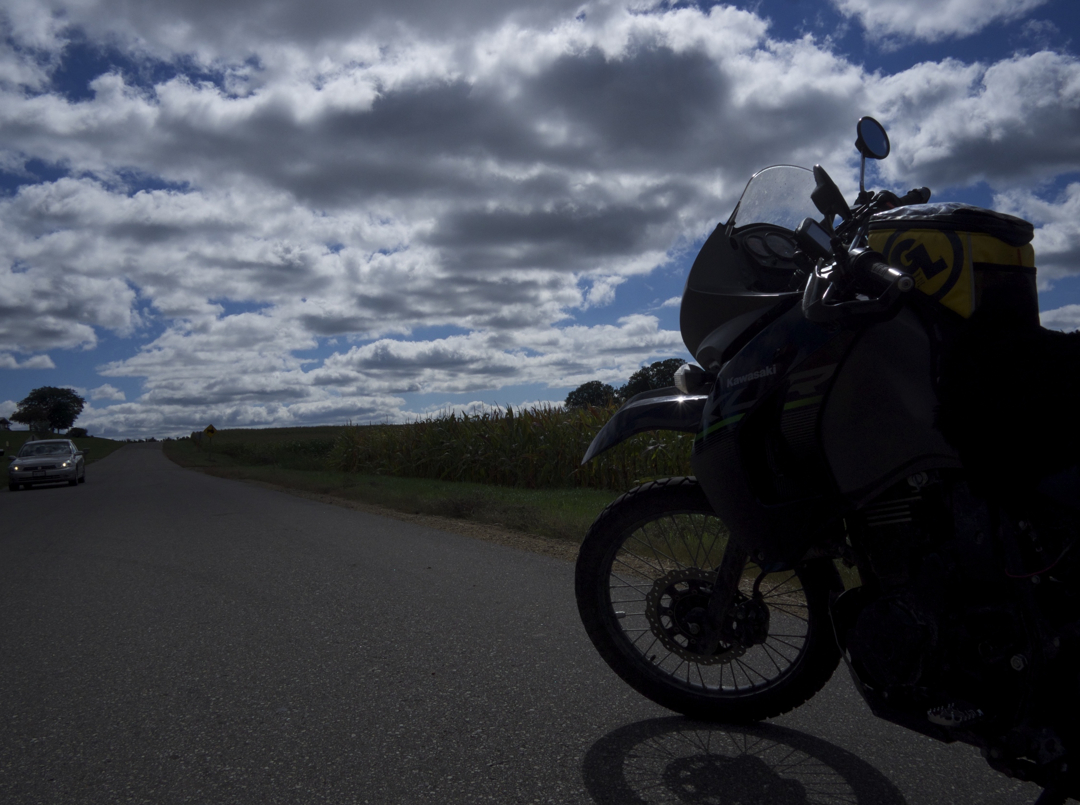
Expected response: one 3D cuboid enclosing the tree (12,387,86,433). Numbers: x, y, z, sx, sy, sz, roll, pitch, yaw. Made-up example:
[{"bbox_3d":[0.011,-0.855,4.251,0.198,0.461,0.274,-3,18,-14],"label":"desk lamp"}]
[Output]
[{"bbox_3d":[-86.842,1.332,160.000,13.000,8.300,11.500,0,-3,-28],"label":"tree"}]

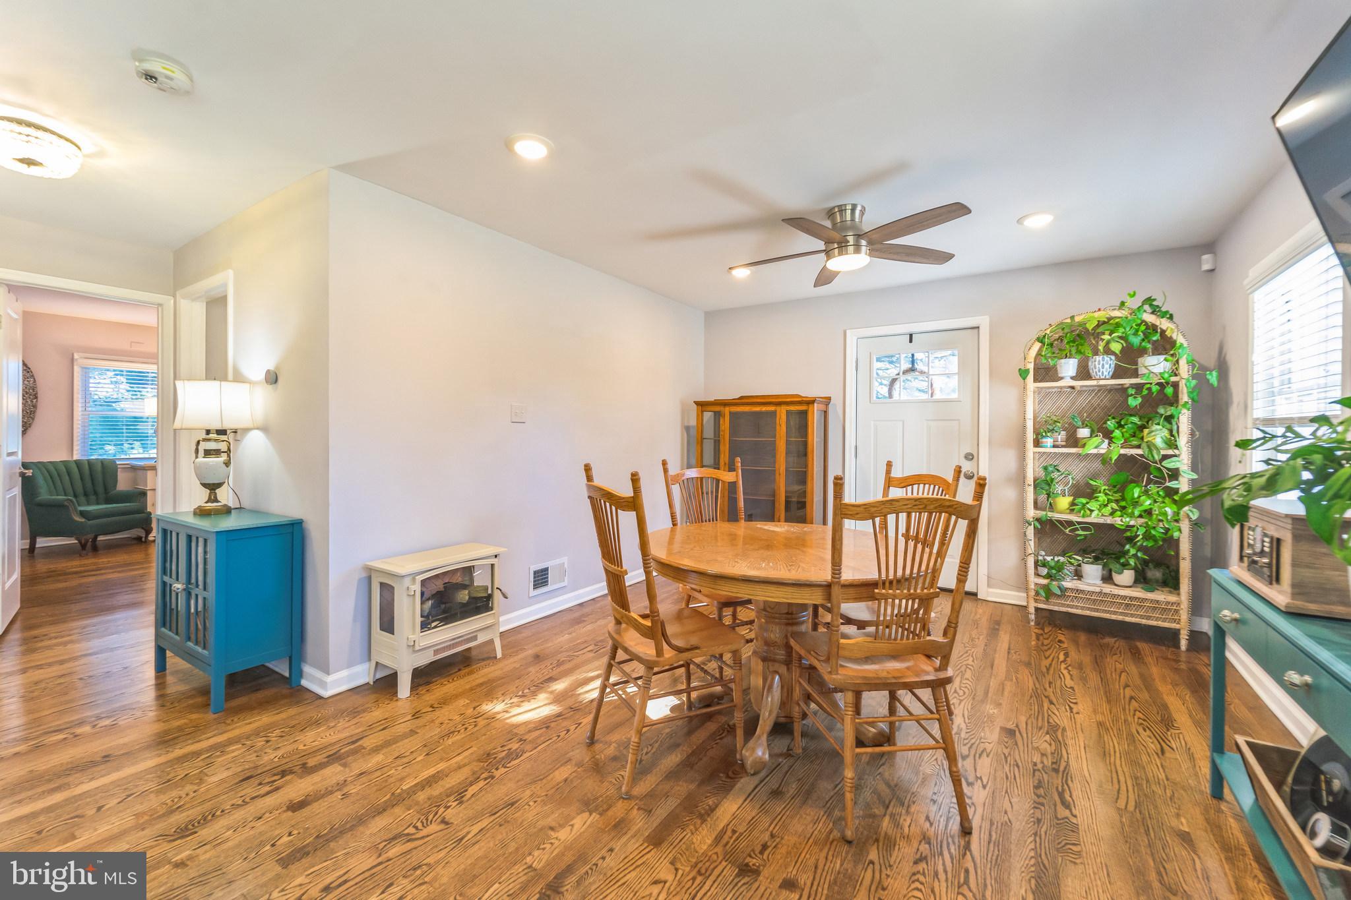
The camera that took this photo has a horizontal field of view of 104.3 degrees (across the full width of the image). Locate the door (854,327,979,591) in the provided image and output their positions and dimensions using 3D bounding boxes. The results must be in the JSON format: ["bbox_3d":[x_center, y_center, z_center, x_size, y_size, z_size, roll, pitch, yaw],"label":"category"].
[{"bbox_3d":[1.909,0.081,4.208,0.915,2.030,0.045,1,2,33],"label":"door"}]

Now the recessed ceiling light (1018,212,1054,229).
[{"bbox_3d":[2.041,-1.299,2.983,0.183,0.020,0.183,1,2,34],"label":"recessed ceiling light"}]

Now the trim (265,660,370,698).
[{"bbox_3d":[-1.800,1.061,2.619,0.660,0.108,0.210,1,2,34],"label":"trim"}]

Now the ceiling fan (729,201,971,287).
[{"bbox_3d":[0.956,-1.173,2.914,1.280,0.285,1.300,0,2,-31],"label":"ceiling fan"}]

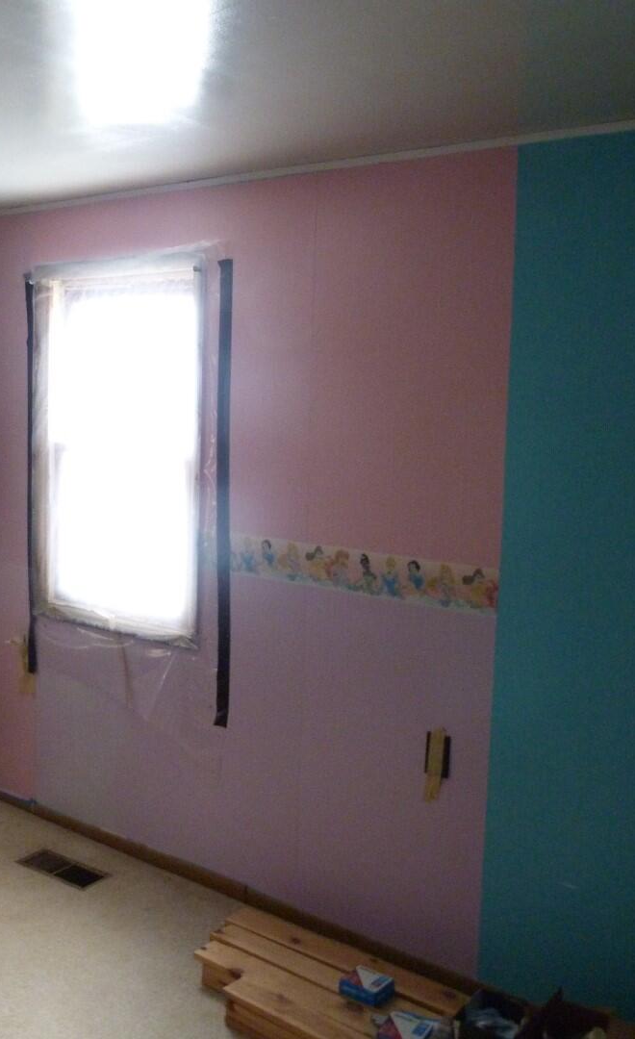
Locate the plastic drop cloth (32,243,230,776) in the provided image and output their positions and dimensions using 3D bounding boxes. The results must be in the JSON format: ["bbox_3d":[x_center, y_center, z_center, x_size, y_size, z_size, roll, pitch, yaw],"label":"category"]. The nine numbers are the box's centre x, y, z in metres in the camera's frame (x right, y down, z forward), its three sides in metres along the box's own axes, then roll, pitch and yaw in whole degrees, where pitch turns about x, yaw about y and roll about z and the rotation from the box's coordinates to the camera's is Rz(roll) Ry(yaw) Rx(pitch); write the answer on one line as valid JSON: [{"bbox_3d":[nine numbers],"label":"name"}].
[{"bbox_3d":[-0.697,-0.079,3.348,0.945,1.590,0.080,6,8,35],"label":"plastic drop cloth"}]

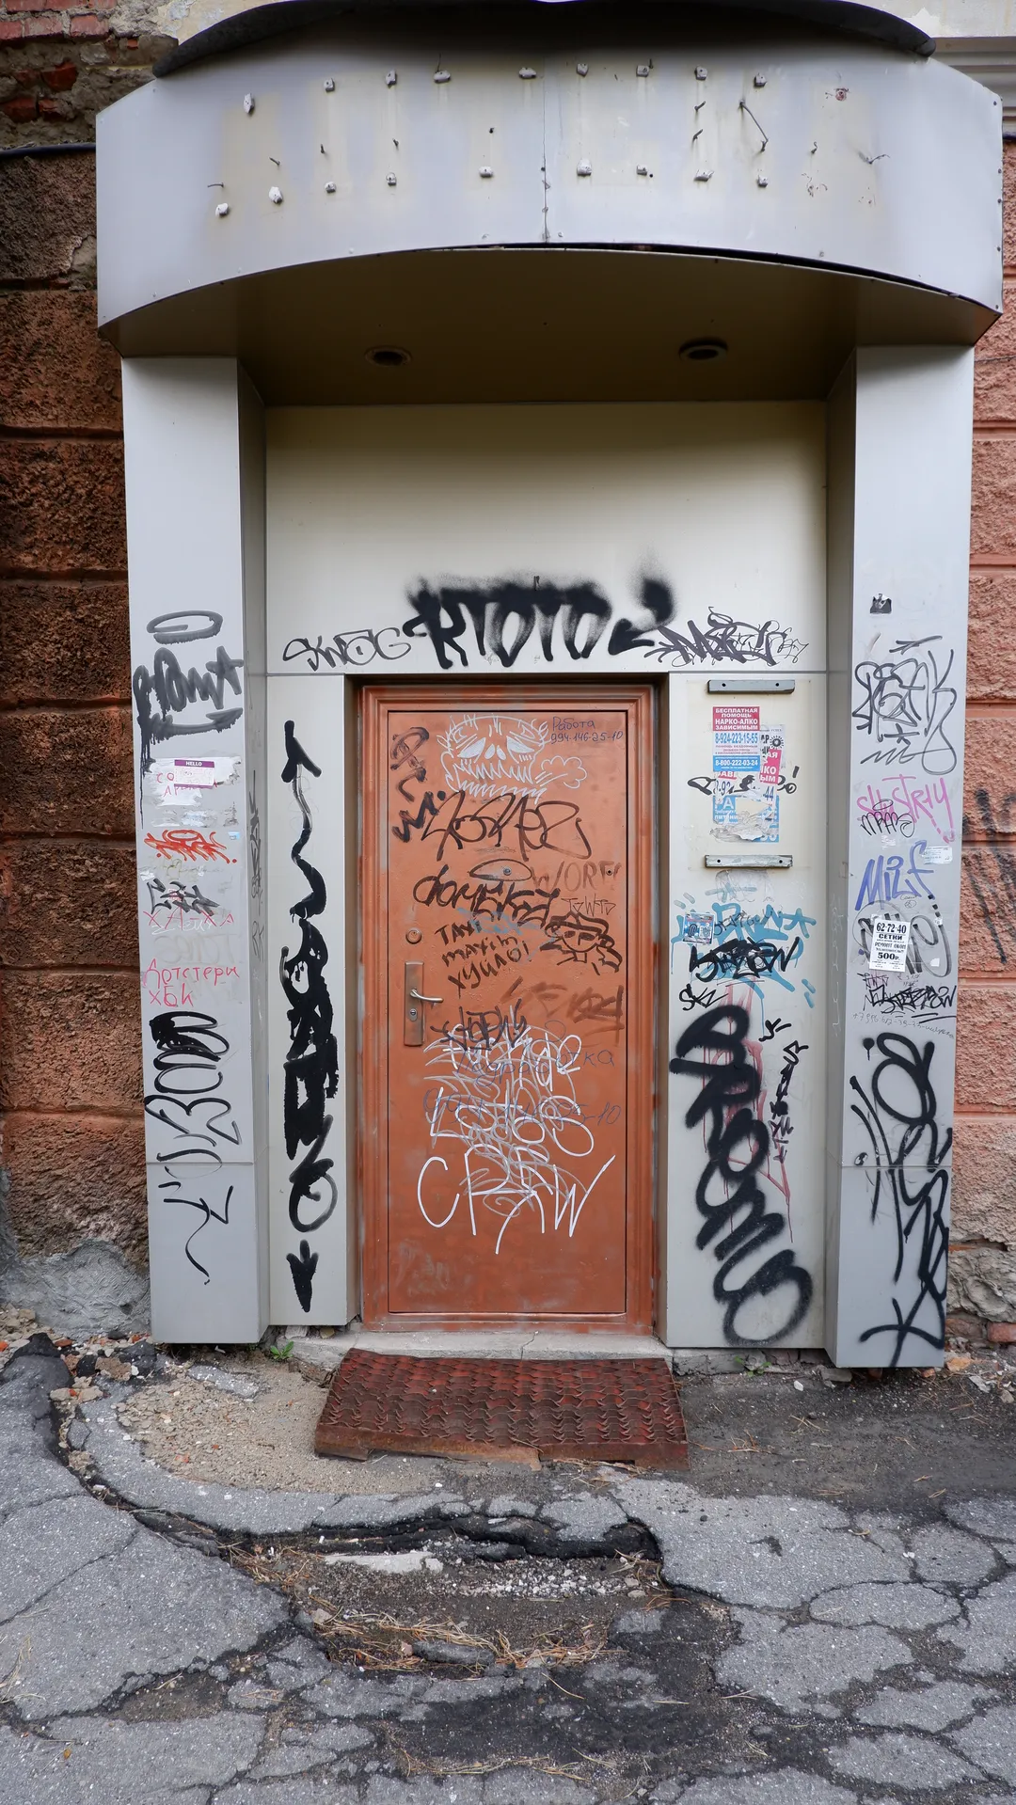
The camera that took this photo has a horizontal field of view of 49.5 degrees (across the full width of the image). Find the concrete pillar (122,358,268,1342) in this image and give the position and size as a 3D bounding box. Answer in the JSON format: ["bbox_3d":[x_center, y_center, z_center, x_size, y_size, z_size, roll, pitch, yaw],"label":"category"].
[{"bbox_3d":[-0.915,-0.107,3.280,0.325,2.850,0.320,0,1,1],"label":"concrete pillar"}]

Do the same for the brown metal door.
[{"bbox_3d":[0.000,0.341,3.620,0.965,2.110,0.100,0,1,1],"label":"brown metal door"}]

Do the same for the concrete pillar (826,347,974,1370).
[{"bbox_3d":[1.140,-0.090,3.250,0.325,2.930,0.320,0,1,1],"label":"concrete pillar"}]

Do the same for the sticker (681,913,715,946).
[{"bbox_3d":[0.586,0.085,3.400,0.088,0.090,0.005,6,1,1],"label":"sticker"}]

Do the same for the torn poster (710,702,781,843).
[{"bbox_3d":[0.734,-0.394,3.400,0.218,0.427,0.010,0,1,1],"label":"torn poster"}]

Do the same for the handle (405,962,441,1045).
[{"bbox_3d":[-0.278,0.331,3.590,0.120,0.272,0.065,0,1,1],"label":"handle"}]

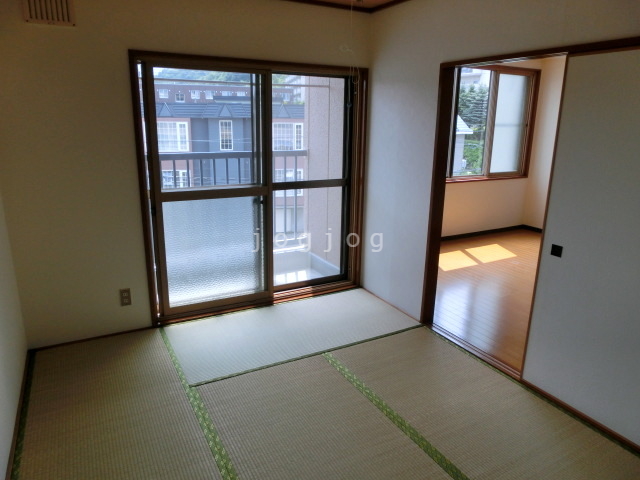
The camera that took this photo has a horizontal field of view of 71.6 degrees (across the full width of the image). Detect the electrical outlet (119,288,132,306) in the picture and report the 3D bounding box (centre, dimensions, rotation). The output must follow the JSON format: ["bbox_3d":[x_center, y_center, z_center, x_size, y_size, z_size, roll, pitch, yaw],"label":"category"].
[{"bbox_3d":[-1.385,0.412,3.164,0.070,0.120,0.010,-8,17,-27],"label":"electrical outlet"}]

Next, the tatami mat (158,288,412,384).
[{"bbox_3d":[-0.196,0.679,3.378,1.755,0.045,0.874,-8,17,-27],"label":"tatami mat"}]

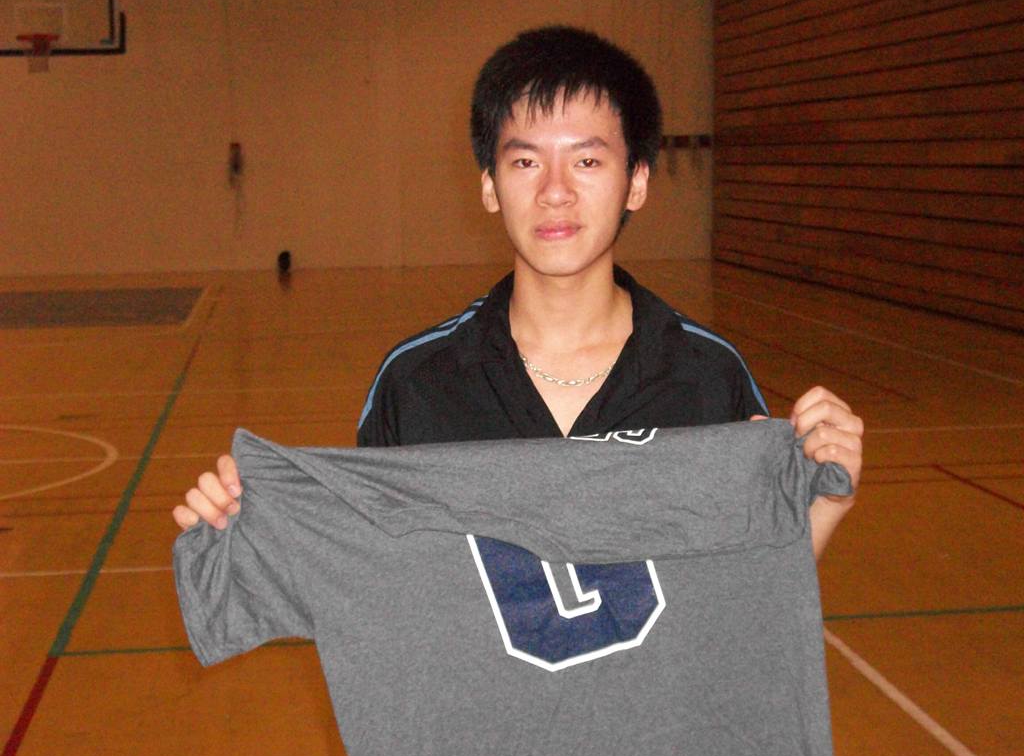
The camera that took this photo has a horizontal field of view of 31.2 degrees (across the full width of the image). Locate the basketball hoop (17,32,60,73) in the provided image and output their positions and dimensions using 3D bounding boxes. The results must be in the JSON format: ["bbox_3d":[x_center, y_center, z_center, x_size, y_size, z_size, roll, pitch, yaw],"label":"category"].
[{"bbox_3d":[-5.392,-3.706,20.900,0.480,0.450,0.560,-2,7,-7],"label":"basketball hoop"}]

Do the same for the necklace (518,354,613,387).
[{"bbox_3d":[0.061,-0.051,2.013,0.155,0.100,0.130,-1,7,2],"label":"necklace"}]

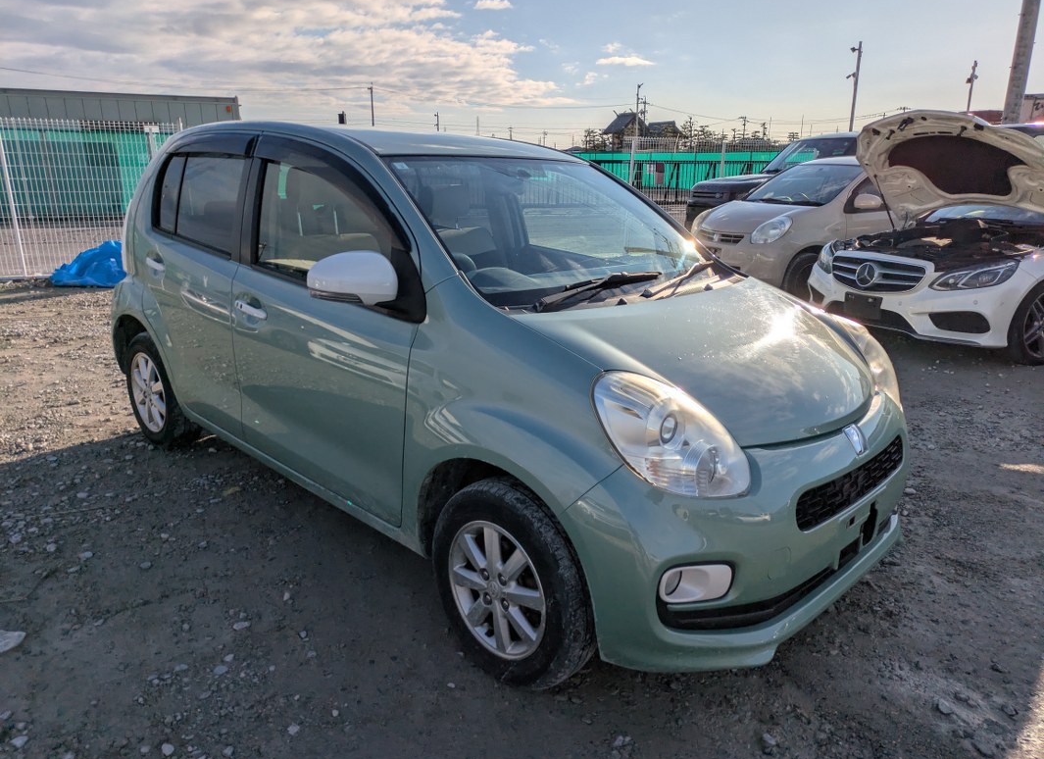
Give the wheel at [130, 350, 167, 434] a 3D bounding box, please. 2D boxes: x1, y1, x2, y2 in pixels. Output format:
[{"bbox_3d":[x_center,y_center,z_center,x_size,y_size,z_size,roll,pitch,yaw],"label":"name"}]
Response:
[{"bbox_3d":[-1.796,0.056,3.733,0.390,0.390,0.150,16,20,41],"label":"wheel"}]

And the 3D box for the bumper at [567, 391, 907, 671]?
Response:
[{"bbox_3d":[0.815,0.357,2.270,0.460,0.590,1.650,16,21,42],"label":"bumper"}]

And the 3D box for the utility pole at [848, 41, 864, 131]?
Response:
[{"bbox_3d":[16.901,-13.702,38.987,0.500,7.000,0.300,0,16,0],"label":"utility pole"}]

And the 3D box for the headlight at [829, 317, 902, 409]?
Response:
[{"bbox_3d":[1.182,-0.069,2.653,0.350,0.290,0.320,16,21,42],"label":"headlight"}]

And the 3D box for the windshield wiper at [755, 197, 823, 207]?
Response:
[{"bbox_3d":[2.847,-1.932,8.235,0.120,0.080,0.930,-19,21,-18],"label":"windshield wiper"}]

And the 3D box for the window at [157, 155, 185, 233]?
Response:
[{"bbox_3d":[-1.519,-0.809,3.274,0.190,0.335,0.040,12,1,43],"label":"window"}]

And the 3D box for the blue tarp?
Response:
[{"bbox_3d":[-4.840,-1.345,8.750,1.050,0.460,0.700,-3,17,-9],"label":"blue tarp"}]

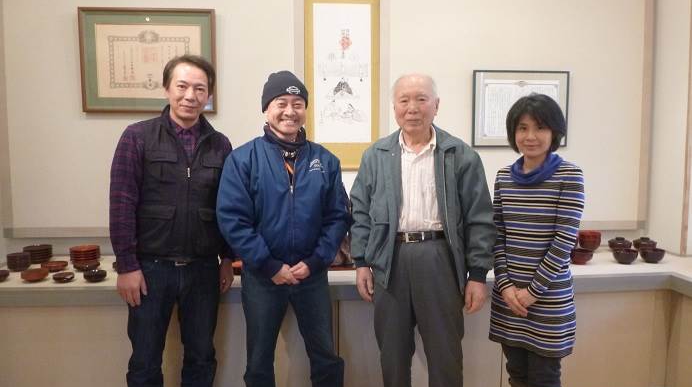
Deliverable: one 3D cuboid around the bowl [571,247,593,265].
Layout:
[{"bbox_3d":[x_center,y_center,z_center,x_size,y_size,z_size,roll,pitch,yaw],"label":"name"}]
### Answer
[{"bbox_3d":[1.306,0.353,2.776,0.127,0.075,0.127,0,5,0],"label":"bowl"}]

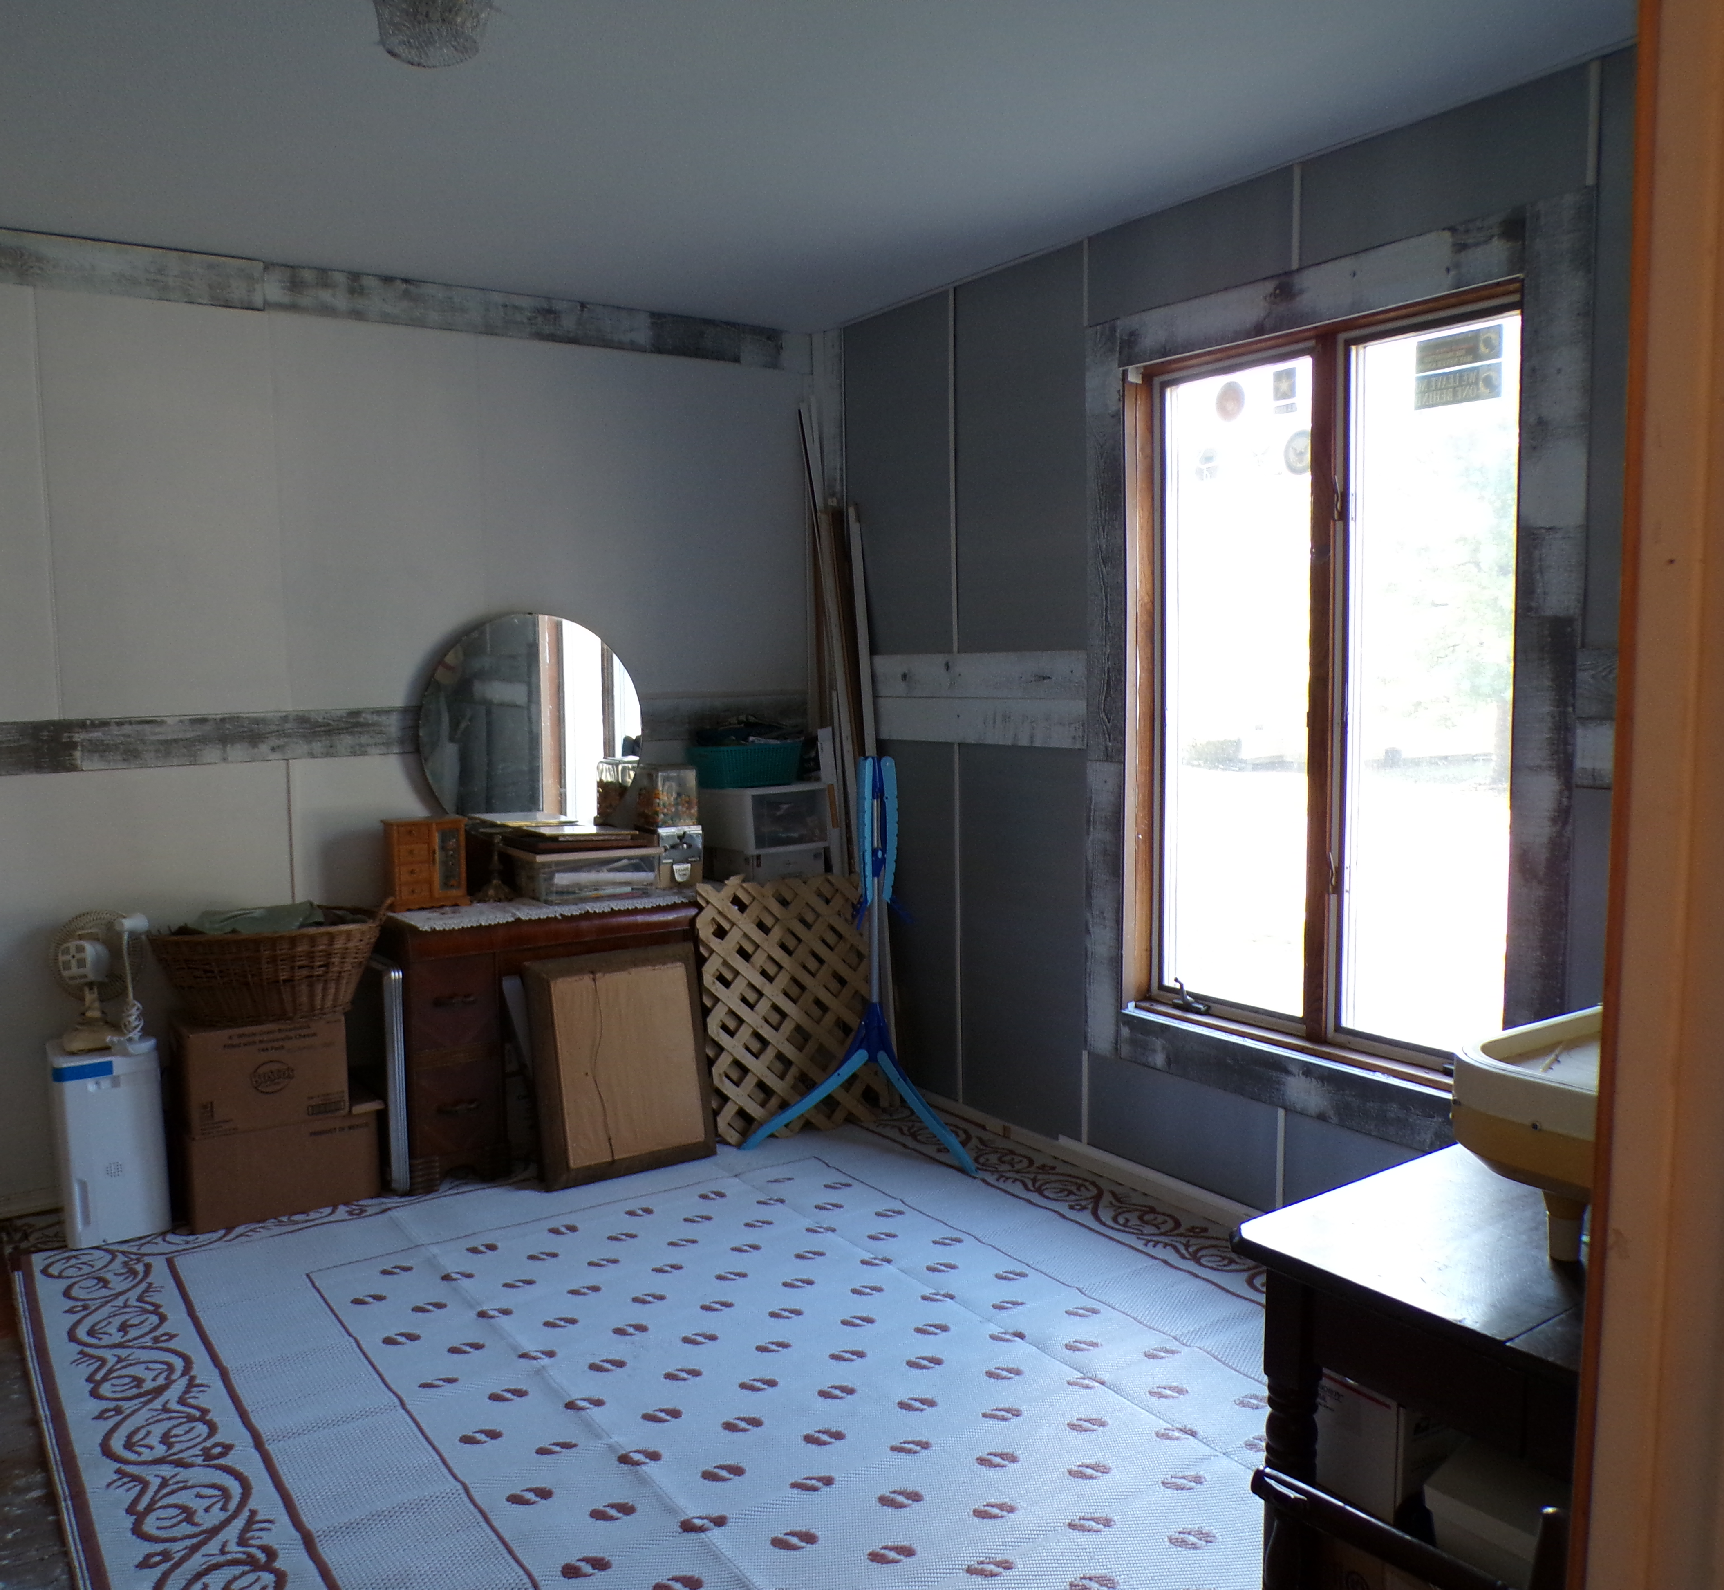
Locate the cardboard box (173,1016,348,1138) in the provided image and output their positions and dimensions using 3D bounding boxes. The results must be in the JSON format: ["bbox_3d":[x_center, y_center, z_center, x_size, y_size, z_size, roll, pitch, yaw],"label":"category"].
[{"bbox_3d":[-1.573,0.708,3.838,0.366,0.275,0.264,-4,6,-34],"label":"cardboard box"}]

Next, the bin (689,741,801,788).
[{"bbox_3d":[-0.361,-0.103,4.716,0.313,0.131,0.257,-4,6,-34],"label":"bin"}]

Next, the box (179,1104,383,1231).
[{"bbox_3d":[-1.557,0.955,3.890,0.445,0.225,0.299,-4,6,-34],"label":"box"}]

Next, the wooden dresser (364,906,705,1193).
[{"bbox_3d":[-0.895,0.662,4.327,0.999,0.713,0.375,-4,6,-34],"label":"wooden dresser"}]

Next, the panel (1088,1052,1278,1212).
[{"bbox_3d":[0.822,0.854,3.814,0.020,0.239,0.674,-4,6,-34],"label":"panel"}]

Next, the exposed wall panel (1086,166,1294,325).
[{"bbox_3d":[0.796,-1.340,3.614,0.020,0.211,0.684,-4,6,-34],"label":"exposed wall panel"}]

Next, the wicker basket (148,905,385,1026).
[{"bbox_3d":[-1.536,0.440,3.811,0.566,0.259,0.327,-4,6,-34],"label":"wicker basket"}]

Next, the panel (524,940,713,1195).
[{"bbox_3d":[-0.674,0.746,4.099,0.500,0.602,0.060,-4,-4,-34],"label":"panel"}]

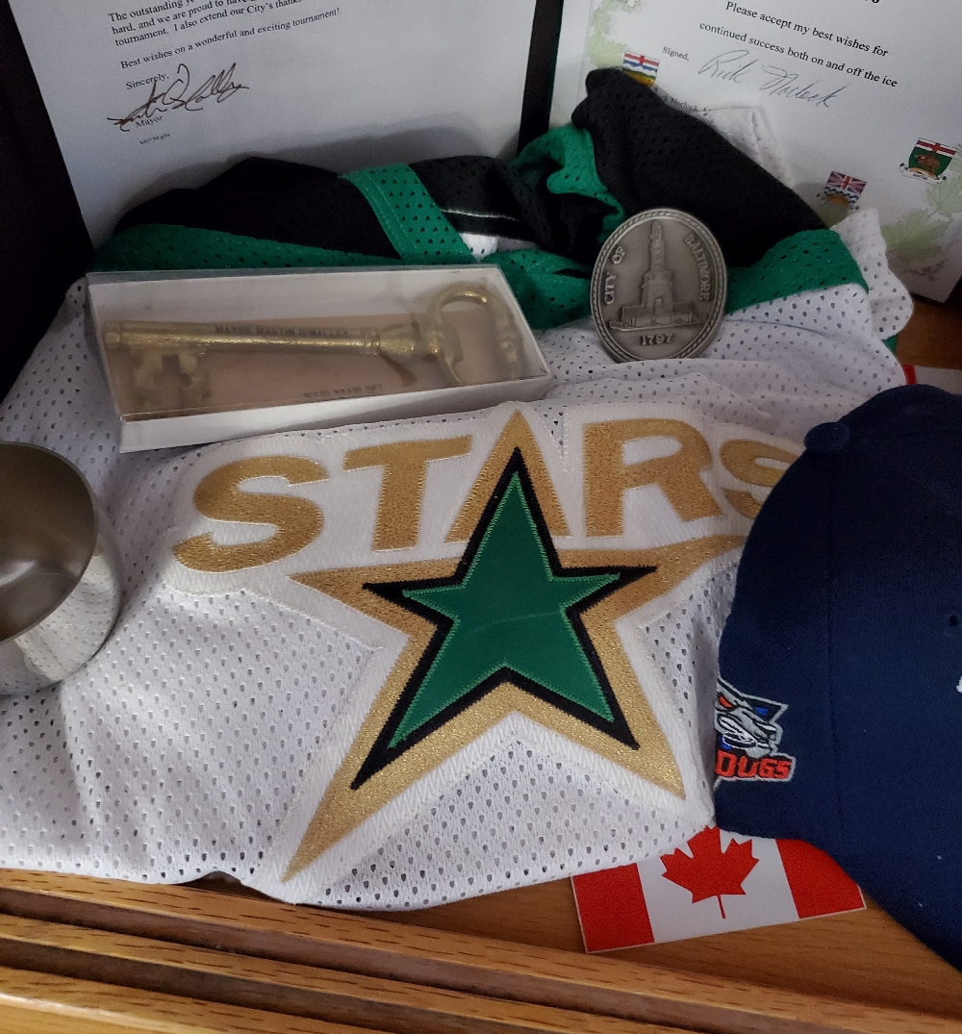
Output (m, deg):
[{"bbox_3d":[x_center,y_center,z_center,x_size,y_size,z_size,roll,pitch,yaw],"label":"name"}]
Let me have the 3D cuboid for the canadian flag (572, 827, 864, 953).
[{"bbox_3d":[0.083,0.125,0.347,0.102,0.002,0.045,-6,58,-8],"label":"canadian flag"}]

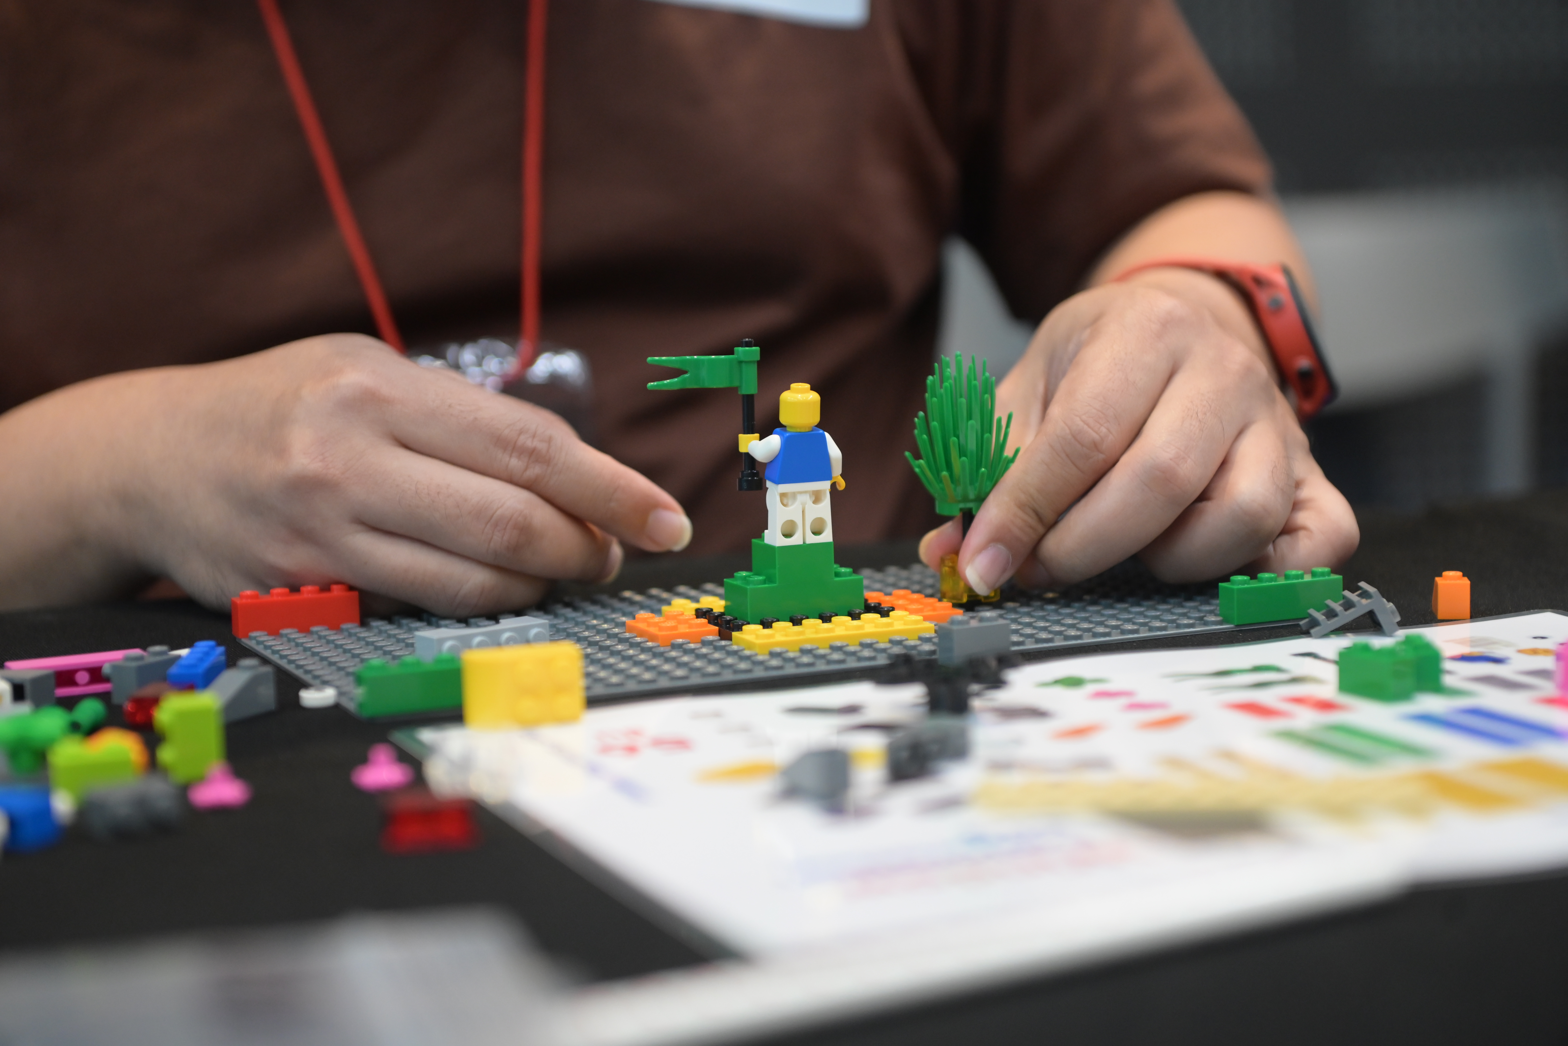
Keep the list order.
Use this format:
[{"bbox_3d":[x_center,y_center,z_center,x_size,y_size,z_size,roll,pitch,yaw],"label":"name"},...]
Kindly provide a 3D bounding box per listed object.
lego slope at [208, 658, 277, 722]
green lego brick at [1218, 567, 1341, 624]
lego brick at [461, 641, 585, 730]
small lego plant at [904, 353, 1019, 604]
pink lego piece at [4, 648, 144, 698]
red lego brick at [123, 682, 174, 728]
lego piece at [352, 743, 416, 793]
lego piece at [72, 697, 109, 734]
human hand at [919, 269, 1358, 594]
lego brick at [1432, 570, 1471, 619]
[{"bbox_3d":[-0.125,0.038,0.687,0.008,0.011,0.024,2,8,26],"label":"lego slope"},{"bbox_3d":[0.126,0.019,0.772,0.032,0.011,0.008,-5,8,-23],"label":"green lego brick"},{"bbox_3d":[-0.058,0.036,0.669,0.025,0.016,0.011,-3,7,-10],"label":"lego brick"},{"bbox_3d":[0.047,-0.012,0.800,0.029,0.065,0.029,-2,7,0],"label":"small lego plant"},{"bbox_3d":[-0.168,0.036,0.723,0.032,0.008,0.011,-5,8,-23],"label":"pink lego piece"},{"bbox_3d":[-0.139,0.041,0.679,0.011,0.008,0.016,-1,7,4],"label":"red lego brick"},{"bbox_3d":[-0.080,0.049,0.612,0.012,0.007,0.012,-3,7,-8],"label":"lego piece"},{"bbox_3d":[-0.153,0.043,0.673,0.007,0.007,0.010,1,8,17],"label":"lego piece"},{"bbox_3d":[0.101,-0.024,0.853,0.092,0.083,0.145,3,22,31],"label":"human hand"},{"bbox_3d":[0.172,0.018,0.783,0.008,0.011,0.016,-1,7,7],"label":"lego brick"}]

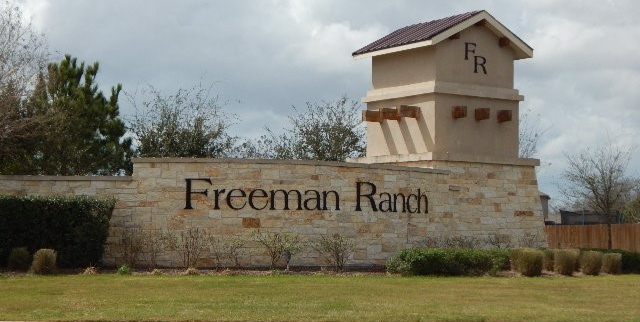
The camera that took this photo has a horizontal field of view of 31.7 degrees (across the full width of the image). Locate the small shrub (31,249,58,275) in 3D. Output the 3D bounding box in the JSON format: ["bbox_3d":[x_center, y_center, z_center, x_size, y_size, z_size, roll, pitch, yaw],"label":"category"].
[{"bbox_3d":[-6.614,2.418,27.000,0.610,0.646,0.610,1,-4,0],"label":"small shrub"}]

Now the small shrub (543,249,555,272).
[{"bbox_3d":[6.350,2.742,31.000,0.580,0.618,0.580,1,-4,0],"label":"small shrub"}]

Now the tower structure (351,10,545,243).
[{"bbox_3d":[3.715,-0.574,34.305,4.300,7.491,4.300,3,-4,-34],"label":"tower structure"}]

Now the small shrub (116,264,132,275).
[{"bbox_3d":[-4.674,2.604,27.000,0.371,0.275,0.371,1,-4,0],"label":"small shrub"}]

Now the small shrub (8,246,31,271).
[{"bbox_3d":[-8.341,2.725,31.200,0.664,0.664,0.631,0,-4,0],"label":"small shrub"}]

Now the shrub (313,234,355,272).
[{"bbox_3d":[0.373,2.531,31.200,1.162,1.051,1.046,0,-4,0],"label":"shrub"}]

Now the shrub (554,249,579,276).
[{"bbox_3d":[6.623,2.727,30.300,0.645,0.699,0.613,0,-4,0],"label":"shrub"}]

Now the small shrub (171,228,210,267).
[{"bbox_3d":[-3.633,2.408,31.400,1.058,1.114,0.952,0,-4,0],"label":"small shrub"}]

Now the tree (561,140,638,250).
[{"bbox_3d":[12.391,1.729,50.000,3.369,5.098,3.369,1,-4,0],"label":"tree"}]

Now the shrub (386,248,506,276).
[{"bbox_3d":[3.552,2.736,30.700,3.484,0.762,1.200,0,-4,0],"label":"shrub"}]

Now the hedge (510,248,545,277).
[{"bbox_3d":[5.213,2.532,28.200,0.750,0.713,0.750,1,-4,0],"label":"hedge"}]

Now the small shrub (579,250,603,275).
[{"bbox_3d":[7.041,2.650,29.300,0.598,0.649,0.598,1,-4,0],"label":"small shrub"}]

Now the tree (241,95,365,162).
[{"bbox_3d":[-0.221,0.689,45.045,5.267,6.646,4.846,0,-4,0],"label":"tree"}]

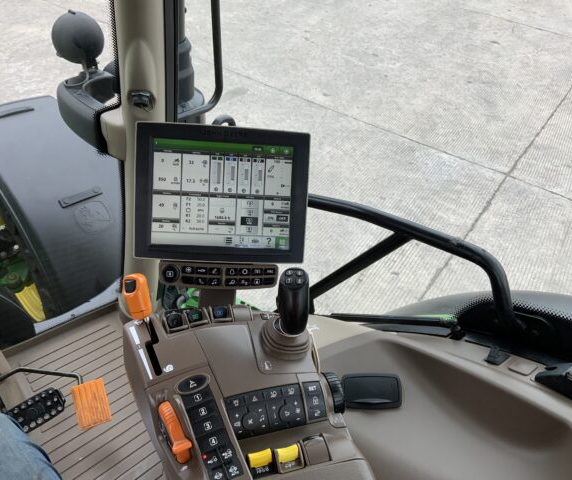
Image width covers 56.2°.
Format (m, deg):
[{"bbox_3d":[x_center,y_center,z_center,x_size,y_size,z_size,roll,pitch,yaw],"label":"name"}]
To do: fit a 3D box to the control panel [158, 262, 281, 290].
[{"bbox_3d":[-0.105,0.055,0.853,0.182,0.041,0.030,2,4,-6],"label":"control panel"}]

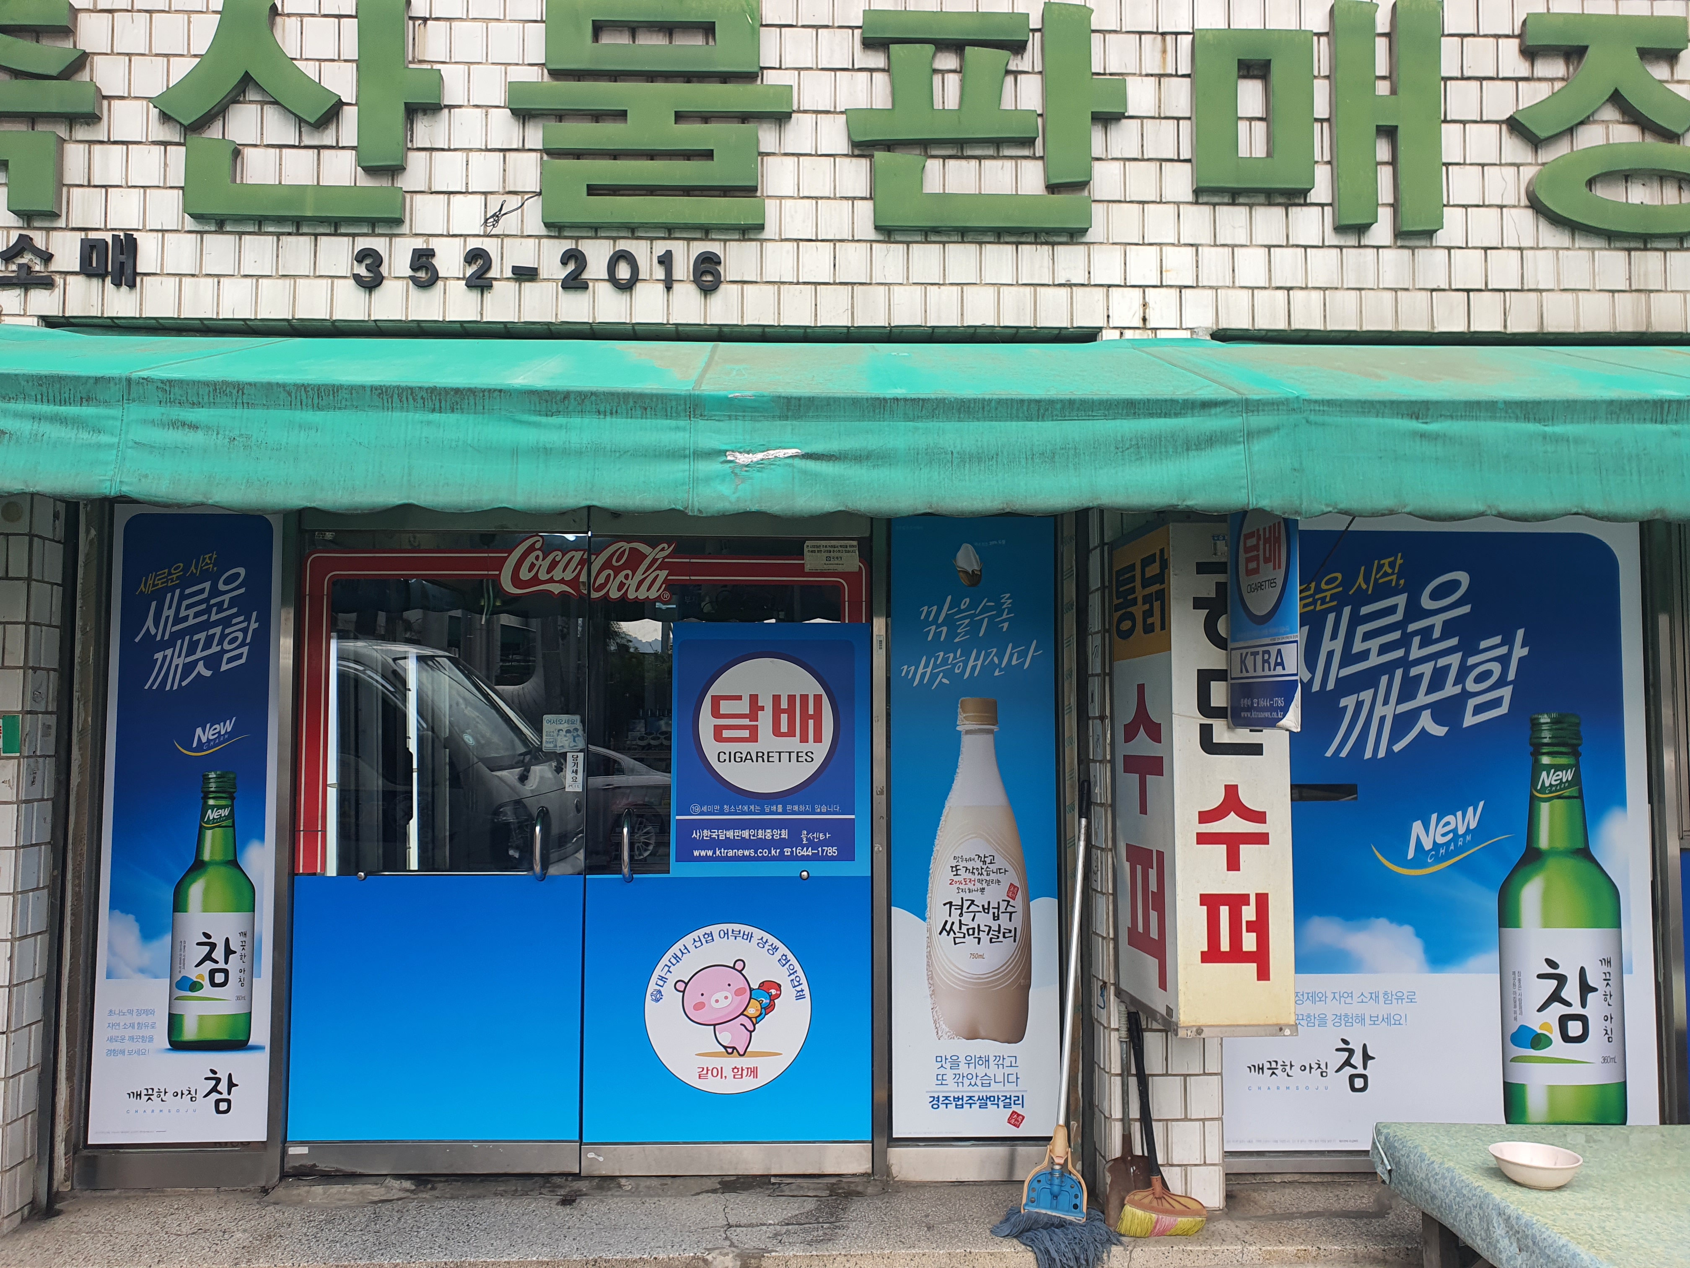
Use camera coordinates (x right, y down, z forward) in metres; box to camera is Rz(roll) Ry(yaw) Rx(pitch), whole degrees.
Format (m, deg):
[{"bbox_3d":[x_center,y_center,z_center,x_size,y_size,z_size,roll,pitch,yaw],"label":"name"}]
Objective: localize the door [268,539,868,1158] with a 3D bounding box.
[{"bbox_3d":[-0.804,0.632,3.953,1.780,2.040,0.060,0,-3,-2],"label":"door"}]

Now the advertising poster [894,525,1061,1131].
[{"bbox_3d":[0.402,0.580,3.980,0.519,1.950,0.030,0,-3,-2],"label":"advertising poster"}]

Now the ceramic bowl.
[{"bbox_3d":[1.196,0.928,2.199,0.143,0.049,0.143,0,-3,0],"label":"ceramic bowl"}]

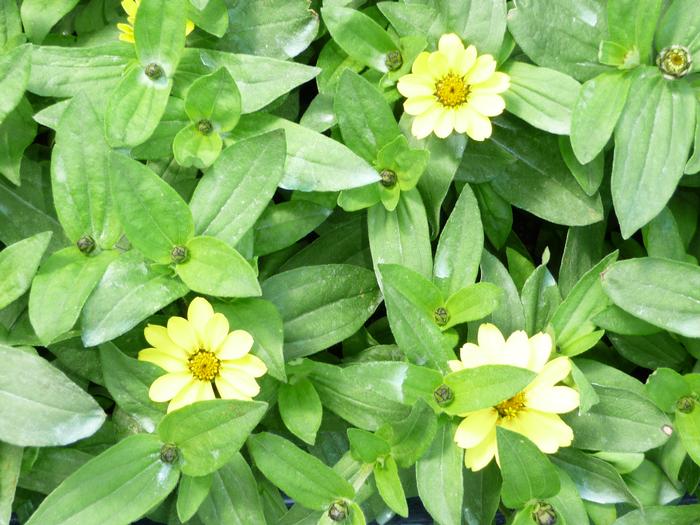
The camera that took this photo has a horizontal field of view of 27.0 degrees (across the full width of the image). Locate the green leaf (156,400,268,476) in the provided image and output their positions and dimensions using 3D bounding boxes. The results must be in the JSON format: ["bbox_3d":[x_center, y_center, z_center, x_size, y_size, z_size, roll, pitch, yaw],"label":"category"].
[{"bbox_3d":[-0.052,0.064,0.566,0.045,0.012,0.026,-24,70,-11],"label":"green leaf"}]

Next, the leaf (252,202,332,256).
[{"bbox_3d":[-0.032,-0.016,0.740,0.050,0.013,0.027,-11,68,-11],"label":"leaf"}]

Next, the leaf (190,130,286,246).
[{"bbox_3d":[-0.050,-0.032,0.648,0.030,0.011,0.066,36,77,7],"label":"leaf"}]

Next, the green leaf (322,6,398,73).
[{"bbox_3d":[0.004,-0.104,0.669,0.041,0.012,0.023,38,75,10],"label":"green leaf"}]

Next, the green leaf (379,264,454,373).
[{"bbox_3d":[0.026,0.024,0.607,0.019,0.012,0.055,-28,71,-10],"label":"green leaf"}]

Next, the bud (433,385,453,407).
[{"bbox_3d":[0.038,0.055,0.600,0.009,0.009,0.009,0,63,0],"label":"bud"}]

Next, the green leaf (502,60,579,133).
[{"bbox_3d":[0.090,-0.075,0.675,0.054,0.010,0.028,24,79,5],"label":"green leaf"}]

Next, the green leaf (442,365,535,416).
[{"bbox_3d":[0.056,0.050,0.574,0.036,0.010,0.017,-18,68,3],"label":"green leaf"}]

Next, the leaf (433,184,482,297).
[{"bbox_3d":[0.046,-0.008,0.642,0.020,0.012,0.054,10,80,5],"label":"leaf"}]

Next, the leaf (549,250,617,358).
[{"bbox_3d":[0.099,0.015,0.609,0.021,0.014,0.053,38,69,-8],"label":"leaf"}]

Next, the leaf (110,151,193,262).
[{"bbox_3d":[-0.088,-0.026,0.625,0.027,0.010,0.061,-30,65,-13],"label":"leaf"}]

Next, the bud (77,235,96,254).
[{"bbox_3d":[-0.129,-0.009,0.710,0.009,0.009,0.009,0,70,0],"label":"bud"}]

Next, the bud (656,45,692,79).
[{"bbox_3d":[0.148,-0.092,0.668,0.014,0.014,0.014,0,63,0],"label":"bud"}]

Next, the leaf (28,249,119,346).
[{"bbox_3d":[-0.119,0.015,0.619,0.024,0.012,0.044,23,75,5],"label":"leaf"}]

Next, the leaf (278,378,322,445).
[{"bbox_3d":[-0.019,0.063,0.614,0.018,0.010,0.029,-14,75,-6],"label":"leaf"}]

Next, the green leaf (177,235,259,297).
[{"bbox_3d":[-0.063,0.002,0.695,0.042,0.012,0.027,22,72,1],"label":"green leaf"}]

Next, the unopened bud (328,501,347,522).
[{"bbox_3d":[-0.005,0.096,0.561,0.008,0.008,0.008,0,60,0],"label":"unopened bud"}]

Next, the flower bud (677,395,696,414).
[{"bbox_3d":[0.158,0.067,0.685,0.009,0.009,0.009,0,70,0],"label":"flower bud"}]

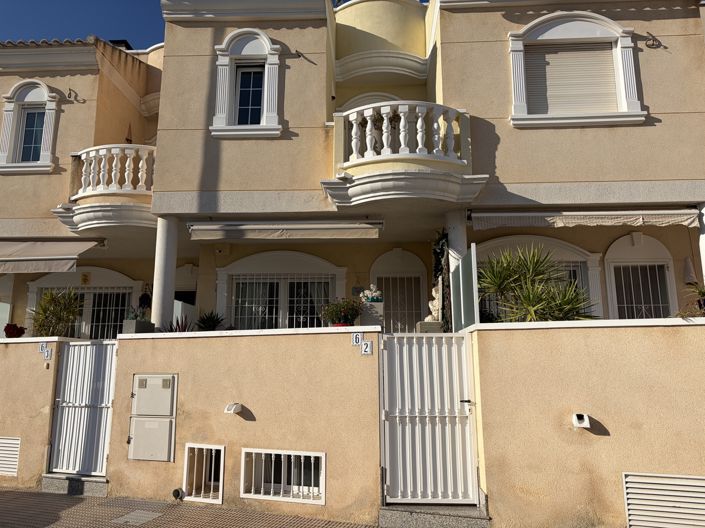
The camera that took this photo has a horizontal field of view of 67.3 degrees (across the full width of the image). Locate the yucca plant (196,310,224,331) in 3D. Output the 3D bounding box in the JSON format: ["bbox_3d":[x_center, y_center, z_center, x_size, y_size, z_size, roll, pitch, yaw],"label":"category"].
[{"bbox_3d":[-1.873,0.821,6.981,0.383,0.400,0.400,-1,-11,3],"label":"yucca plant"}]

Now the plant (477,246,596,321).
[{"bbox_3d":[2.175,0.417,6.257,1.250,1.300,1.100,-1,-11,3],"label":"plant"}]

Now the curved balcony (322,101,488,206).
[{"bbox_3d":[0.713,-1.514,7.254,2.225,1.337,0.720,-1,-11,3],"label":"curved balcony"}]

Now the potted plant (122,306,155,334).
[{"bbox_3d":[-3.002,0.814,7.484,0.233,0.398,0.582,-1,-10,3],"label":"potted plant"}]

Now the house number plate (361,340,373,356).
[{"bbox_3d":[0.156,0.922,5.789,0.131,0.155,0.015,-4,-11,20],"label":"house number plate"}]

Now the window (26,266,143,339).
[{"bbox_3d":[-5.141,0.857,10.172,2.271,1.600,0.200,-1,-11,3],"label":"window"}]

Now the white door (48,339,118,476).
[{"bbox_3d":[-3.580,1.908,7.098,0.970,1.707,0.058,-4,-11,20],"label":"white door"}]

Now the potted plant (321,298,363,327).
[{"bbox_3d":[-0.132,0.639,6.366,0.506,0.450,0.480,-1,-11,3],"label":"potted plant"}]

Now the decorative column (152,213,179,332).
[{"bbox_3d":[-2.865,0.169,8.100,0.291,1.765,0.291,-1,-10,3],"label":"decorative column"}]

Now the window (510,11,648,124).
[{"bbox_3d":[3.352,-2.983,8.010,1.939,1.863,0.194,-1,-10,3],"label":"window"}]

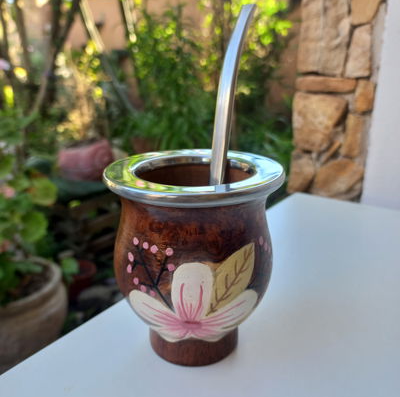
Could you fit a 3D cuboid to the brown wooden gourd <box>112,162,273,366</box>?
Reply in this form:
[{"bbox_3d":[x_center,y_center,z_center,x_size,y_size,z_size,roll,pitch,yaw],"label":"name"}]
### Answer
[{"bbox_3d":[-0.003,0.034,0.206,0.083,0.092,0.083,0,18,0],"label":"brown wooden gourd"}]

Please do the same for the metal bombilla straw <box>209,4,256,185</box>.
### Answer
[{"bbox_3d":[0.014,-0.033,0.217,0.014,0.185,0.023,5,-11,25],"label":"metal bombilla straw"}]

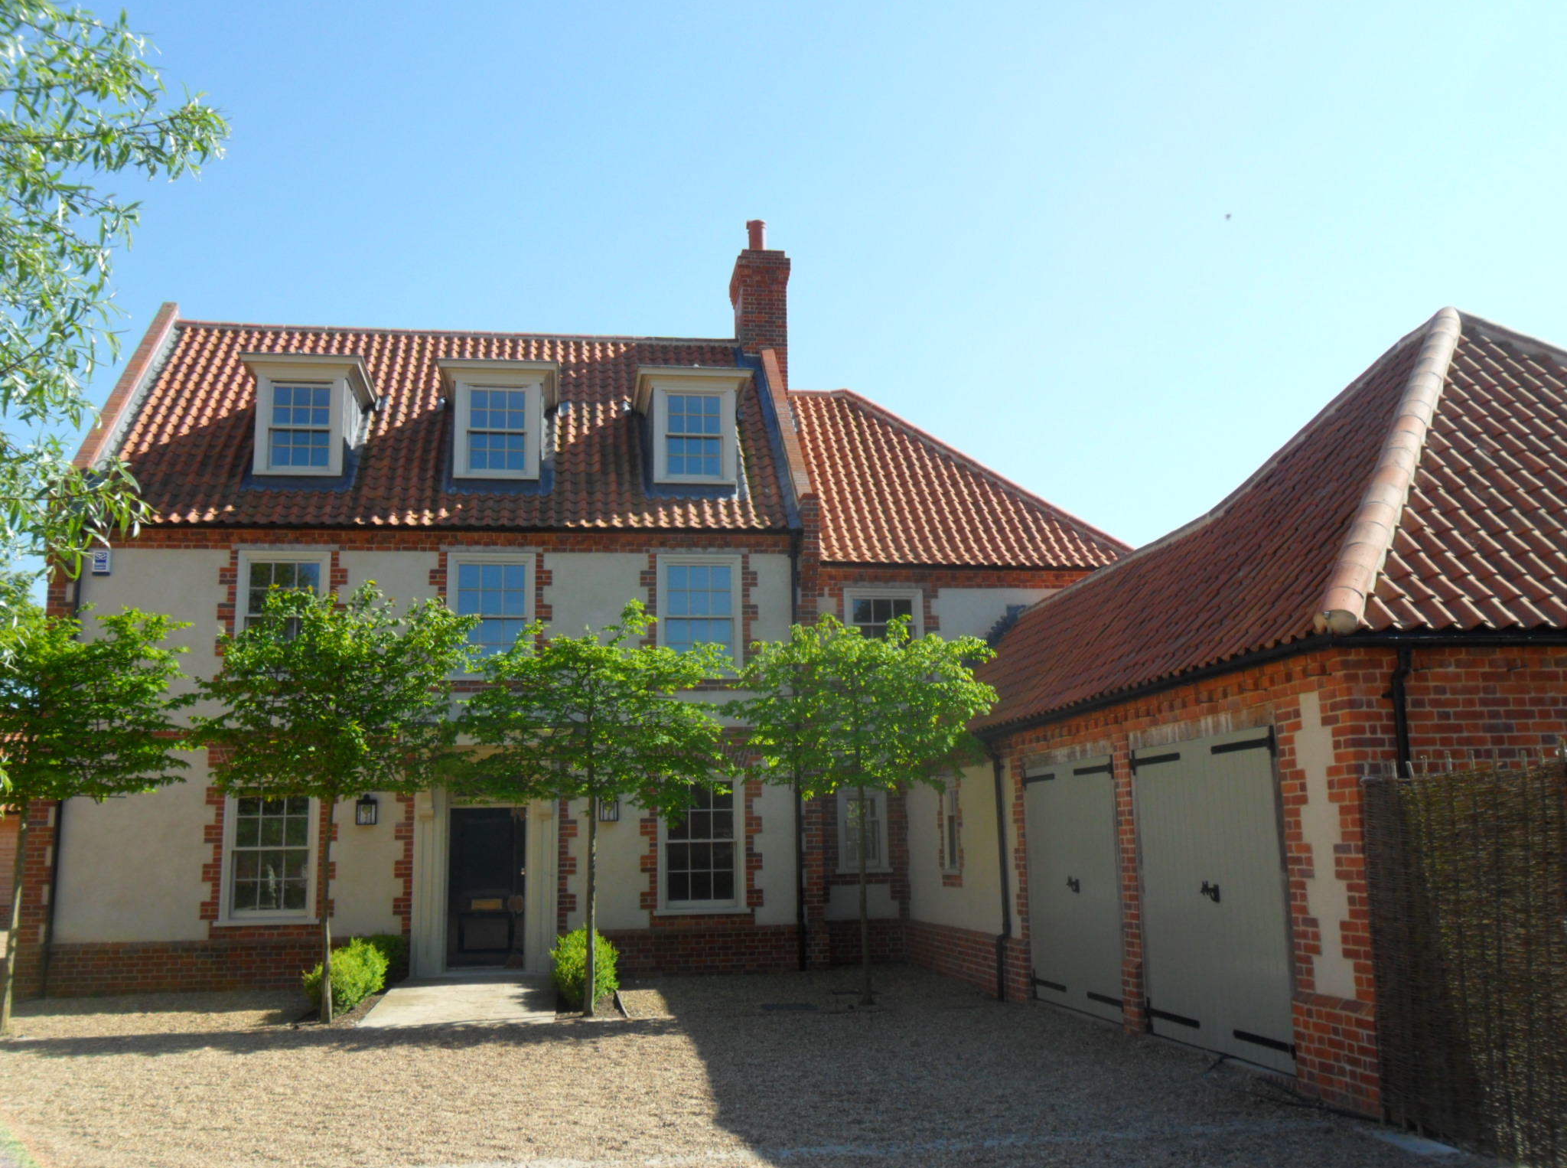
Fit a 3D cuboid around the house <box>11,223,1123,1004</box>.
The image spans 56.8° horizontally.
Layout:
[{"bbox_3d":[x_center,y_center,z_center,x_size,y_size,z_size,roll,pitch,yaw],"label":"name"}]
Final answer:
[{"bbox_3d":[-2.401,-0.221,22.898,14.625,11.817,8.181,1,-11,-8],"label":"house"}]

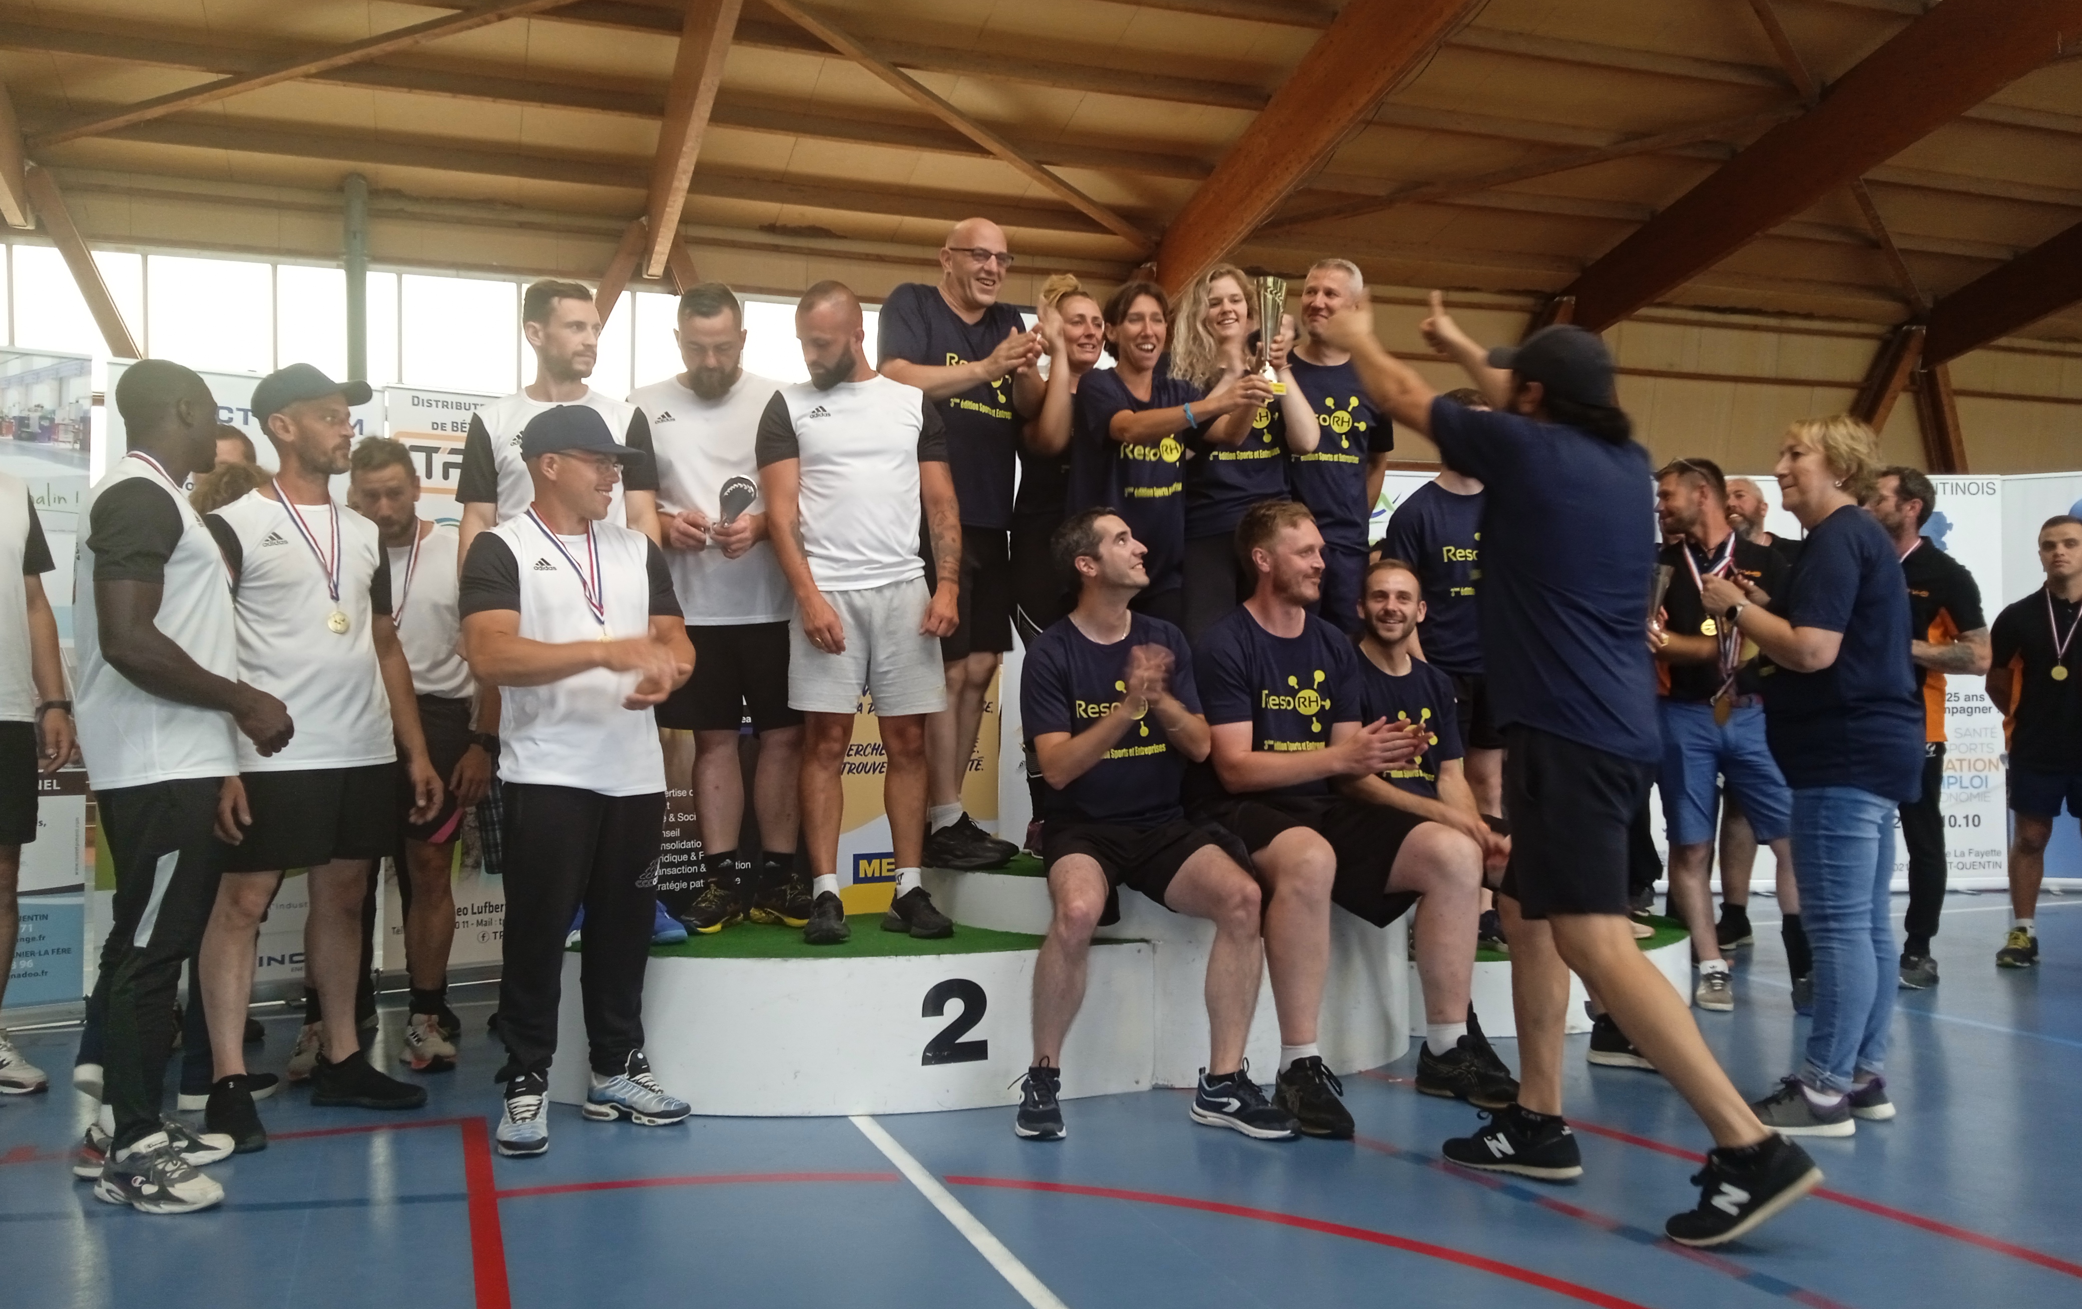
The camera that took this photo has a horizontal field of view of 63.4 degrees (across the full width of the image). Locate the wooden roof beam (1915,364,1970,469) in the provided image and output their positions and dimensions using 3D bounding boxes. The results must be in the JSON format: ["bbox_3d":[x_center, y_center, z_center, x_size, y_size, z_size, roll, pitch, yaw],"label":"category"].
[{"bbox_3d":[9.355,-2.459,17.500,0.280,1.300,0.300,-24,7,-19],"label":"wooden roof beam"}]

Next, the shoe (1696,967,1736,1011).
[{"bbox_3d":[2.124,1.042,5.326,0.110,0.120,0.290,-1,-1,19],"label":"shoe"}]

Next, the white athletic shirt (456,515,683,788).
[{"bbox_3d":[-1.132,0.000,4.050,0.520,0.680,0.300,1,-1,-29],"label":"white athletic shirt"}]

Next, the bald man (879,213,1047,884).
[{"bbox_3d":[-0.218,-0.303,4.655,0.500,1.790,0.420,1,-2,-41],"label":"bald man"}]

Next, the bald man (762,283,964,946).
[{"bbox_3d":[-0.469,-0.105,4.430,0.530,1.720,0.360,0,-1,-6],"label":"bald man"}]

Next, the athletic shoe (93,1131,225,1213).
[{"bbox_3d":[-1.759,1.036,3.363,0.295,0.125,0.110,-1,-1,30],"label":"athletic shoe"}]

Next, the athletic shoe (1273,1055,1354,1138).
[{"bbox_3d":[0.638,1.031,3.948,0.110,0.135,0.300,0,-1,-20],"label":"athletic shoe"}]

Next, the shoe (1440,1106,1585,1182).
[{"bbox_3d":[1.031,1.068,3.683,0.295,0.120,0.105,0,-1,20],"label":"shoe"}]

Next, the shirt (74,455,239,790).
[{"bbox_3d":[-1.855,-0.067,3.540,0.300,0.690,0.440,0,-1,-16],"label":"shirt"}]

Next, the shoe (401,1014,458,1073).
[{"bbox_3d":[-1.707,1.070,4.668,0.105,0.125,0.290,0,-2,-35],"label":"shoe"}]

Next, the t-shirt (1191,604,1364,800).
[{"bbox_3d":[0.627,0.130,4.430,0.470,0.540,0.310,1,-2,-25],"label":"t-shirt"}]

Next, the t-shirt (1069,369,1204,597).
[{"bbox_3d":[0.275,-0.512,5.000,0.420,0.680,0.280,0,-1,-15],"label":"t-shirt"}]

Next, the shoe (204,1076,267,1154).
[{"bbox_3d":[-1.857,1.056,3.878,0.105,0.120,0.290,1,-2,-37],"label":"shoe"}]

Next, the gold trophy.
[{"bbox_3d":[0.618,-0.858,4.520,0.090,0.330,0.090,0,-1,-9],"label":"gold trophy"}]

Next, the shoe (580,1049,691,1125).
[{"bbox_3d":[-0.978,1.043,4.048,0.300,0.140,0.110,-1,-1,27],"label":"shoe"}]

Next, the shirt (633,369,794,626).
[{"bbox_3d":[-0.943,-0.450,4.820,0.550,0.720,0.300,0,-1,-6],"label":"shirt"}]

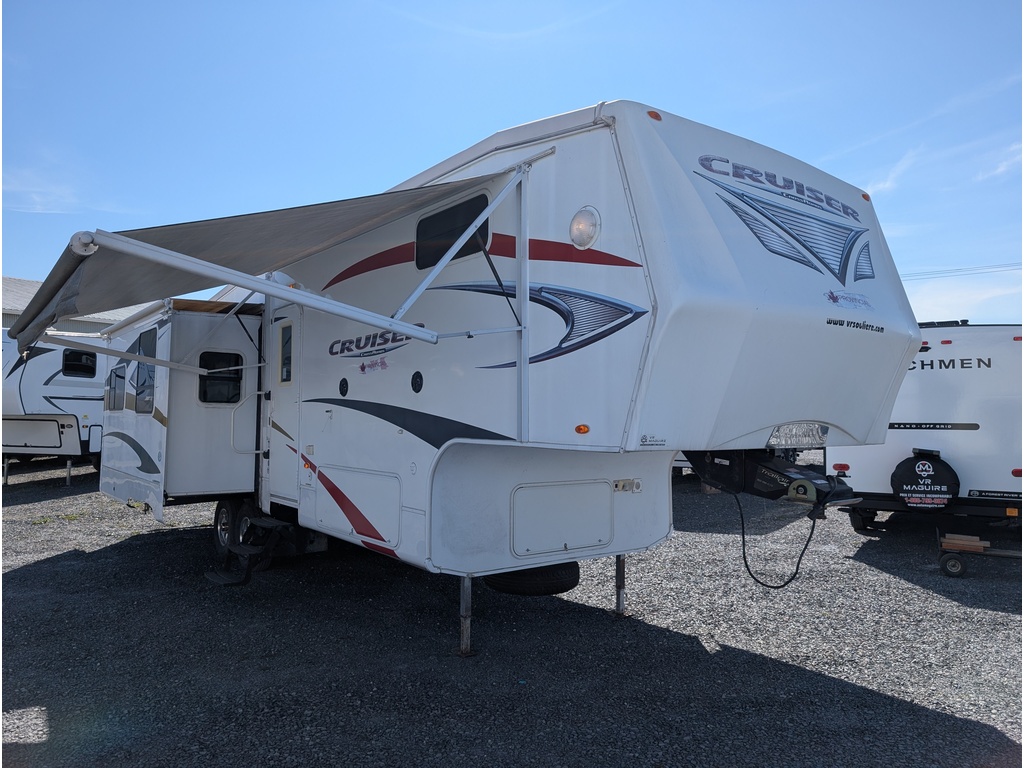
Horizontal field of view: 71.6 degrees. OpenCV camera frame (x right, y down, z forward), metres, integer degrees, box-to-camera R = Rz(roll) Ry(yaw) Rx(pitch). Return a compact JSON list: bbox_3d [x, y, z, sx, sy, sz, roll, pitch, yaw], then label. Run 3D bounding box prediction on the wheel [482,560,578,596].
[{"bbox_3d":[0.149,1.495,5.657,0.775,0.230,0.775,0,-2,0],"label":"wheel"}]

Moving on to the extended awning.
[{"bbox_3d":[-2.087,-0.749,4.937,2.180,0.980,4.260,2,-3,-38],"label":"extended awning"}]

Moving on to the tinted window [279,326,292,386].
[{"bbox_3d":[-2.163,-0.286,6.765,0.040,0.590,0.370,2,-3,-38],"label":"tinted window"}]

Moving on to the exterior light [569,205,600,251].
[{"bbox_3d":[0.348,-0.779,3.553,0.050,0.222,0.222,2,-3,-38],"label":"exterior light"}]

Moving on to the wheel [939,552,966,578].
[{"bbox_3d":[4.622,1.898,7.443,0.260,0.260,0.085,0,-3,13],"label":"wheel"}]

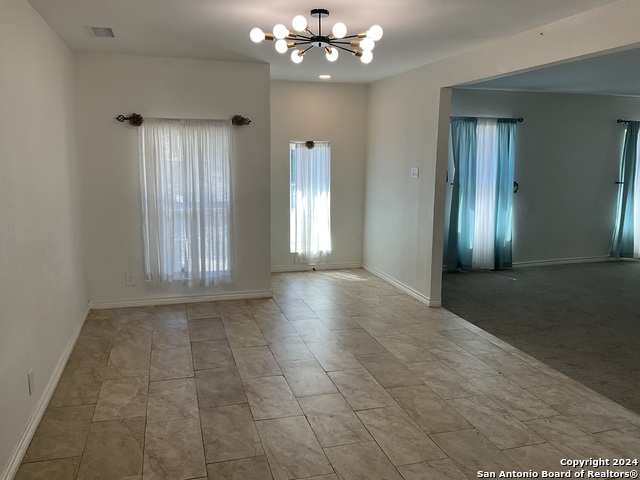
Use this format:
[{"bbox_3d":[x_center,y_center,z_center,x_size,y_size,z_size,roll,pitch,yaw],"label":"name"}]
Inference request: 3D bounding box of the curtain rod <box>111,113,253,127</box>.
[{"bbox_3d":[-1.324,-1.177,5.246,1.295,0.110,0.105,-2,10,-16],"label":"curtain rod"}]

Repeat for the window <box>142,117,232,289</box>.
[{"bbox_3d":[-1.305,-0.365,5.380,0.880,1.655,0.100,-2,10,-16],"label":"window"}]

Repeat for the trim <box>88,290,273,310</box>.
[{"bbox_3d":[-1.401,0.624,5.582,1.860,0.085,0.022,-2,10,-16],"label":"trim"}]

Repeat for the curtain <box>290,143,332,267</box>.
[{"bbox_3d":[-0.102,-0.476,7.092,0.540,1.625,0.090,-2,10,-16],"label":"curtain"}]

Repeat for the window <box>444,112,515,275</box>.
[{"bbox_3d":[2.171,-0.608,7.252,1.070,2.040,0.130,-2,10,-16],"label":"window"}]

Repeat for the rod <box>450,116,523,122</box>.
[{"bbox_3d":[2.180,-1.594,7.083,1.160,0.060,0.100,-2,10,-16],"label":"rod"}]

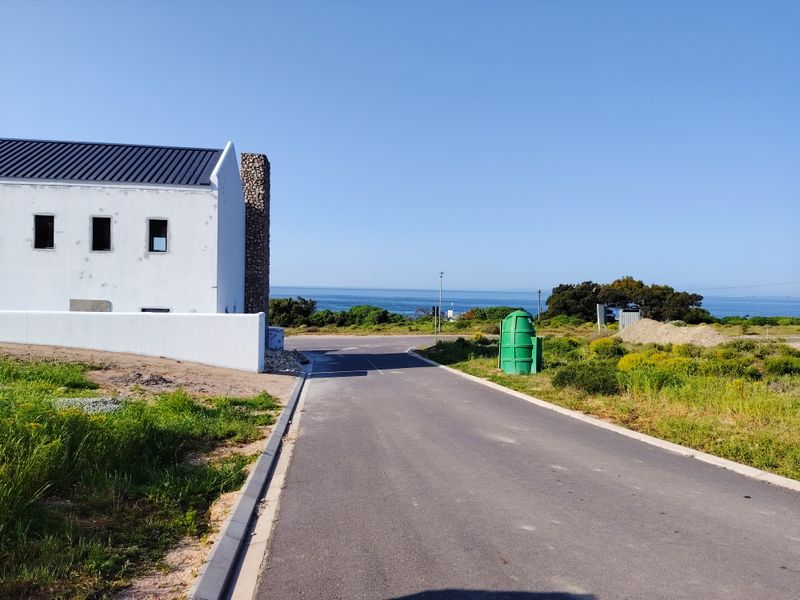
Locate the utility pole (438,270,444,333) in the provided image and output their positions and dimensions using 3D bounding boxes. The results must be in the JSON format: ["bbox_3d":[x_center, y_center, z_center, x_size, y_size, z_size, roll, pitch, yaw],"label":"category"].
[{"bbox_3d":[3.594,0.240,48.500,0.400,5.550,0.400,1,1,-7],"label":"utility pole"}]

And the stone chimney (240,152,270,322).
[{"bbox_3d":[-6.829,-2.110,26.035,1.040,9.020,1.650,1,1,-7],"label":"stone chimney"}]

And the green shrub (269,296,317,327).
[{"bbox_3d":[-10.265,1.172,52.000,4.900,2.900,3.800,1,1,-7],"label":"green shrub"}]

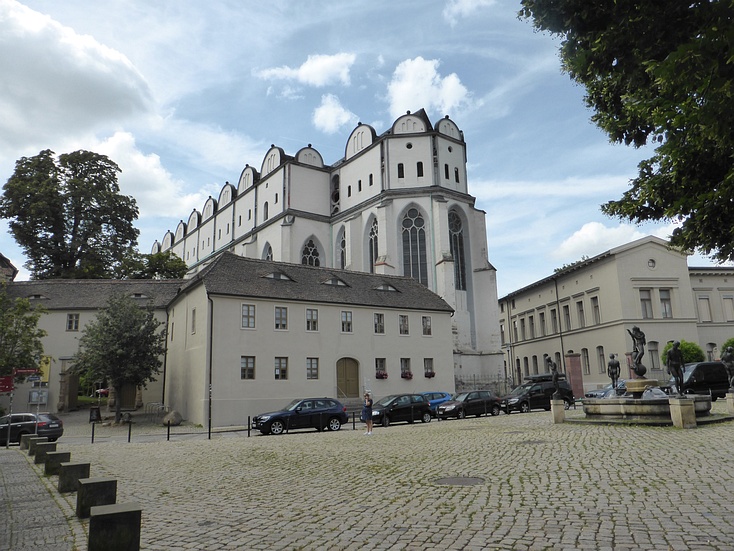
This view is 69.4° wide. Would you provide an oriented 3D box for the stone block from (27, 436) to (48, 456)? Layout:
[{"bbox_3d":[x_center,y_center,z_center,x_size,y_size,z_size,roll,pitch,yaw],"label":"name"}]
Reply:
[{"bbox_3d":[-11.358,5.926,18.369,0.512,0.523,0.512,6,-14,-30],"label":"stone block"}]

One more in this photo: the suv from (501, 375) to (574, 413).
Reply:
[{"bbox_3d":[10.124,7.082,31.666,4.500,2.000,1.780,3,-13,-21],"label":"suv"}]

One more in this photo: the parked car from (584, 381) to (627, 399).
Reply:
[{"bbox_3d":[15.438,7.037,31.851,4.350,1.470,1.780,0,-12,-7],"label":"parked car"}]

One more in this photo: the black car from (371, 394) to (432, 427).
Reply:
[{"bbox_3d":[1.571,6.904,27.253,3.850,1.540,1.680,5,-14,-29],"label":"black car"}]

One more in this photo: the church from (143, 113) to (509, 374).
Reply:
[{"bbox_3d":[-10.438,2.403,76.934,24.300,31.085,67.542,7,-15,-35],"label":"church"}]

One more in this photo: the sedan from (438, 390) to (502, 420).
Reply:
[{"bbox_3d":[6.020,7.550,31.146,3.990,1.500,1.670,3,-13,-26],"label":"sedan"}]

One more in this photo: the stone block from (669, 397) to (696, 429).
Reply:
[{"bbox_3d":[10.695,4.666,17.927,0.530,0.940,0.530,0,-12,-7],"label":"stone block"}]

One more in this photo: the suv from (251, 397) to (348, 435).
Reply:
[{"bbox_3d":[-3.071,6.583,24.893,4.450,1.550,1.800,4,-13,-25],"label":"suv"}]

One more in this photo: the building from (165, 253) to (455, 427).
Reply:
[{"bbox_3d":[-3.213,4.386,36.347,18.085,10.508,7.881,6,-14,-31],"label":"building"}]

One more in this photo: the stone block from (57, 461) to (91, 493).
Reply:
[{"bbox_3d":[-6.089,4.193,11.045,0.505,0.515,0.505,7,-14,-33],"label":"stone block"}]

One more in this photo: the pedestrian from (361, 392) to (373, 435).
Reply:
[{"bbox_3d":[0.000,5.715,21.892,0.420,1.647,0.450,3,-13,-21],"label":"pedestrian"}]

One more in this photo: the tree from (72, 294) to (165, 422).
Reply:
[{"bbox_3d":[-13.660,4.583,29.669,5.009,7.086,5.009,-1,-12,0],"label":"tree"}]

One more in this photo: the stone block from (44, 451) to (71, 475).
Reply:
[{"bbox_3d":[-7.839,4.780,13.486,0.500,0.510,0.500,5,-14,-29],"label":"stone block"}]

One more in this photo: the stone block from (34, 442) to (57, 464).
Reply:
[{"bbox_3d":[-9.647,5.345,15.964,0.510,0.520,0.510,6,-14,-30],"label":"stone block"}]

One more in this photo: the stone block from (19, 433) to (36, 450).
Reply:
[{"bbox_3d":[-13.373,6.601,21.002,0.500,0.510,0.500,5,-14,-29],"label":"stone block"}]

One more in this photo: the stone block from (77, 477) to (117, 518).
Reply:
[{"bbox_3d":[-4.406,3.614,8.653,0.505,0.515,0.505,7,-14,-34],"label":"stone block"}]

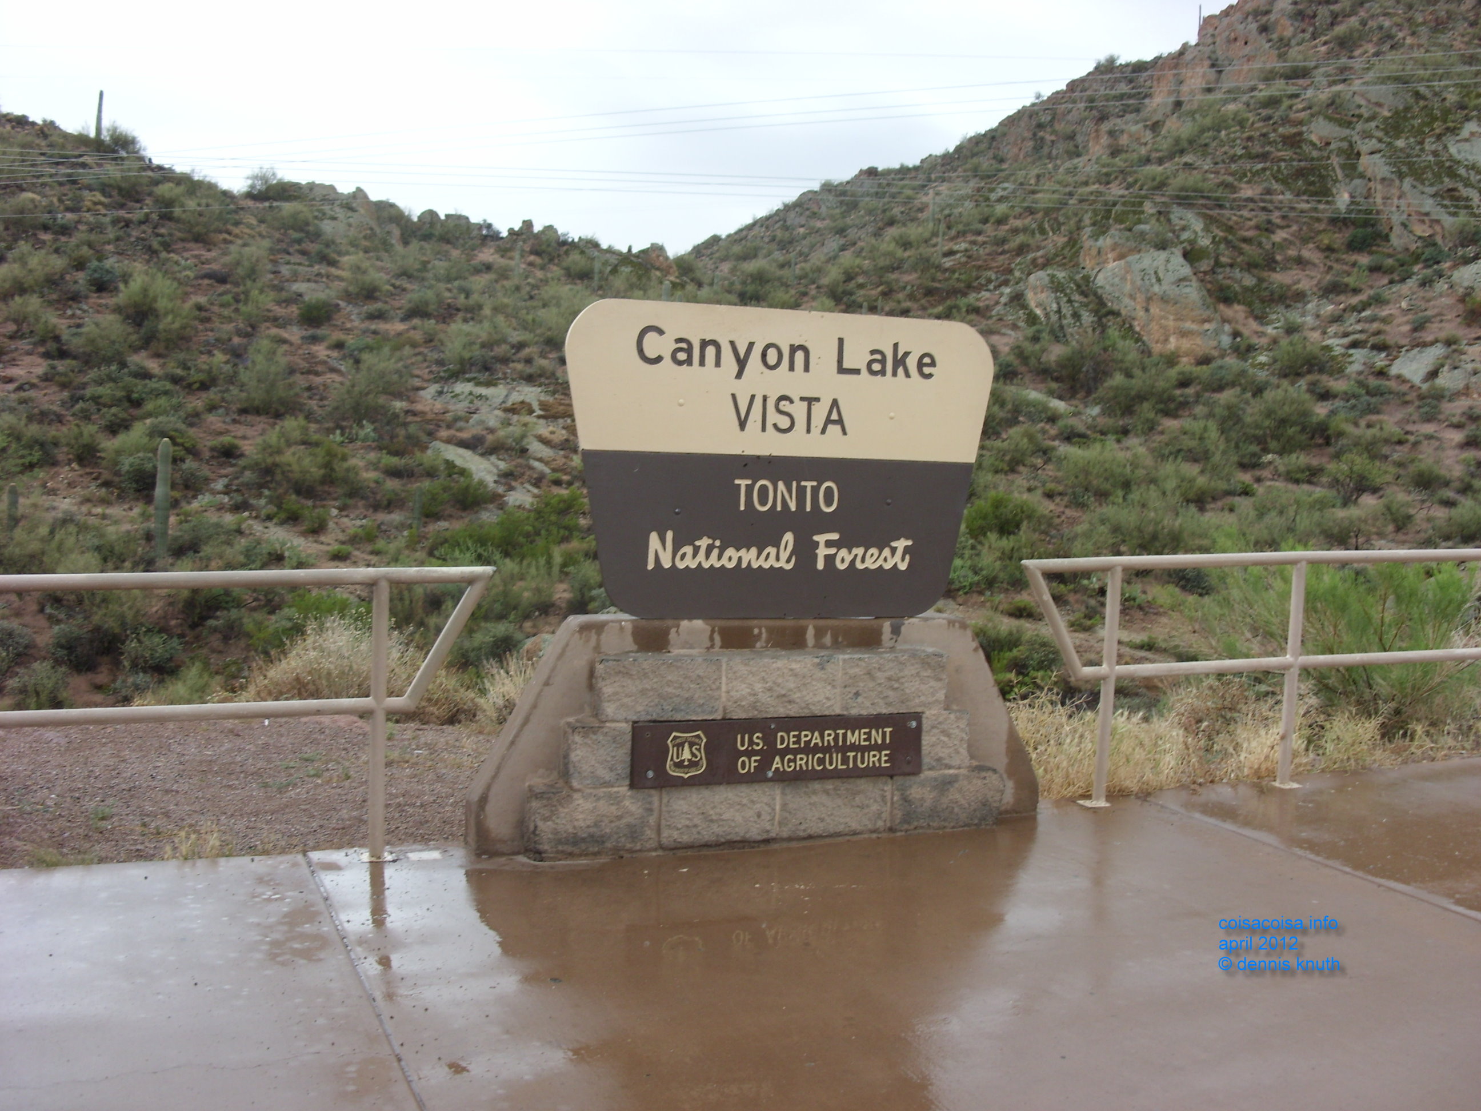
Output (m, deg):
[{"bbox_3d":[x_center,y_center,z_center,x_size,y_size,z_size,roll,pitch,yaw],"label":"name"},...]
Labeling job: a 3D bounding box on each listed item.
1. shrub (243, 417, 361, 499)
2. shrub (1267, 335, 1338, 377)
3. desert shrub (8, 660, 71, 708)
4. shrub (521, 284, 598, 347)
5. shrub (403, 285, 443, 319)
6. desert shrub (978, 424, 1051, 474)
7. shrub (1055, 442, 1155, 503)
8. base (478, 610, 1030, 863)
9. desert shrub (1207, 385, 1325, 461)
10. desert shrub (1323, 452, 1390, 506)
[{"bbox_3d":[-11.329,-2.511,42.000,2.986,2.059,2.688,1,5,-15],"label":"shrub"},{"bbox_3d":[20.061,-7.120,58.000,2.362,1.441,2.126,4,5,19],"label":"shrub"},{"bbox_3d":[-9.936,1.850,23.000,0.882,0.731,0.810,2,6,0],"label":"desert shrub"},{"bbox_3d":[-6.823,-9.025,61.258,2.820,2.350,2.590,2,6,0],"label":"shrub"},{"bbox_3d":[-12.808,-10.237,65.679,1.603,1.328,1.472,2,6,0],"label":"shrub"},{"bbox_3d":[7.574,-2.946,45.000,1.988,1.336,1.789,3,5,9],"label":"desert shrub"},{"bbox_3d":[10.587,-2.375,47.000,2.819,1.737,2.589,2,6,0],"label":"shrub"},{"bbox_3d":[0.122,0.574,5.477,2.040,0.731,0.294,0,6,-22],"label":"base"},{"bbox_3d":[15.509,-3.912,48.000,3.413,2.187,3.072,4,5,18],"label":"desert shrub"},{"bbox_3d":[17.086,-2.146,45.000,1.802,1.398,1.622,4,6,21],"label":"desert shrub"}]

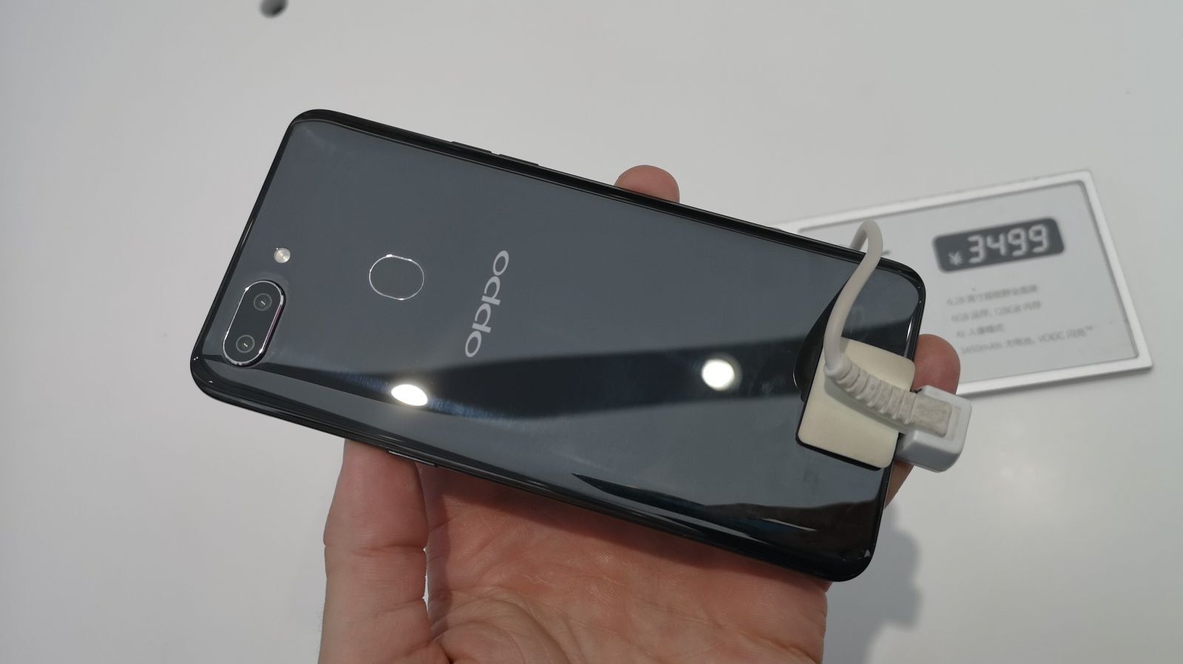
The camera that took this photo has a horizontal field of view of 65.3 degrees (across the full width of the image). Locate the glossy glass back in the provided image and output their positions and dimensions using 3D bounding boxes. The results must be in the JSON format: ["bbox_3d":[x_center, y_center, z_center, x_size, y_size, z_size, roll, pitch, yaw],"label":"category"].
[{"bbox_3d":[-0.007,-0.001,0.211,0.156,0.008,0.075,16,73,4],"label":"glossy glass back"}]

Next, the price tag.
[{"bbox_3d":[0.150,-0.016,0.387,0.132,0.008,0.086,-9,71,8],"label":"price tag"}]

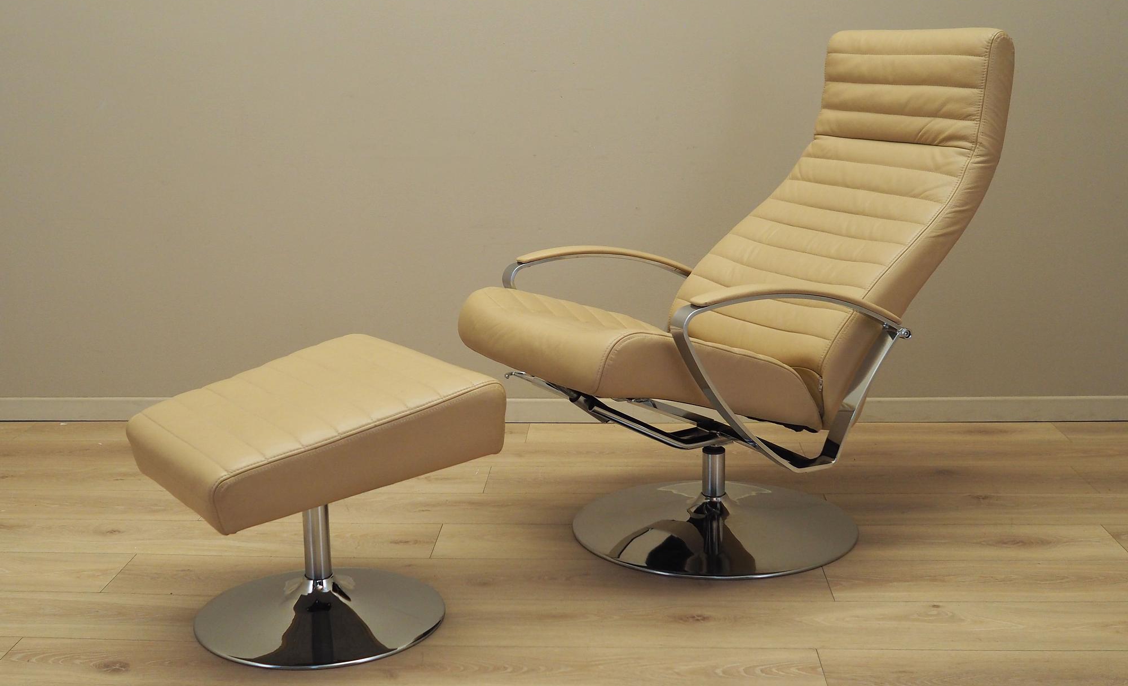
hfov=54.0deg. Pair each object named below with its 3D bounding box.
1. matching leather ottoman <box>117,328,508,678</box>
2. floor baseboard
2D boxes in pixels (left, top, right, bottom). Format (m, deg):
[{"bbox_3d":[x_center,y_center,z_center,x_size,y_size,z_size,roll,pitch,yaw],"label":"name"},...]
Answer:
[{"bbox_3d":[-0.454,0.280,2.006,0.499,0.453,0.489,-10,16,-35],"label":"matching leather ottoman"},{"bbox_3d":[-0.045,0.187,3.114,3.154,0.066,0.018,0,13,3],"label":"floor baseboard"}]

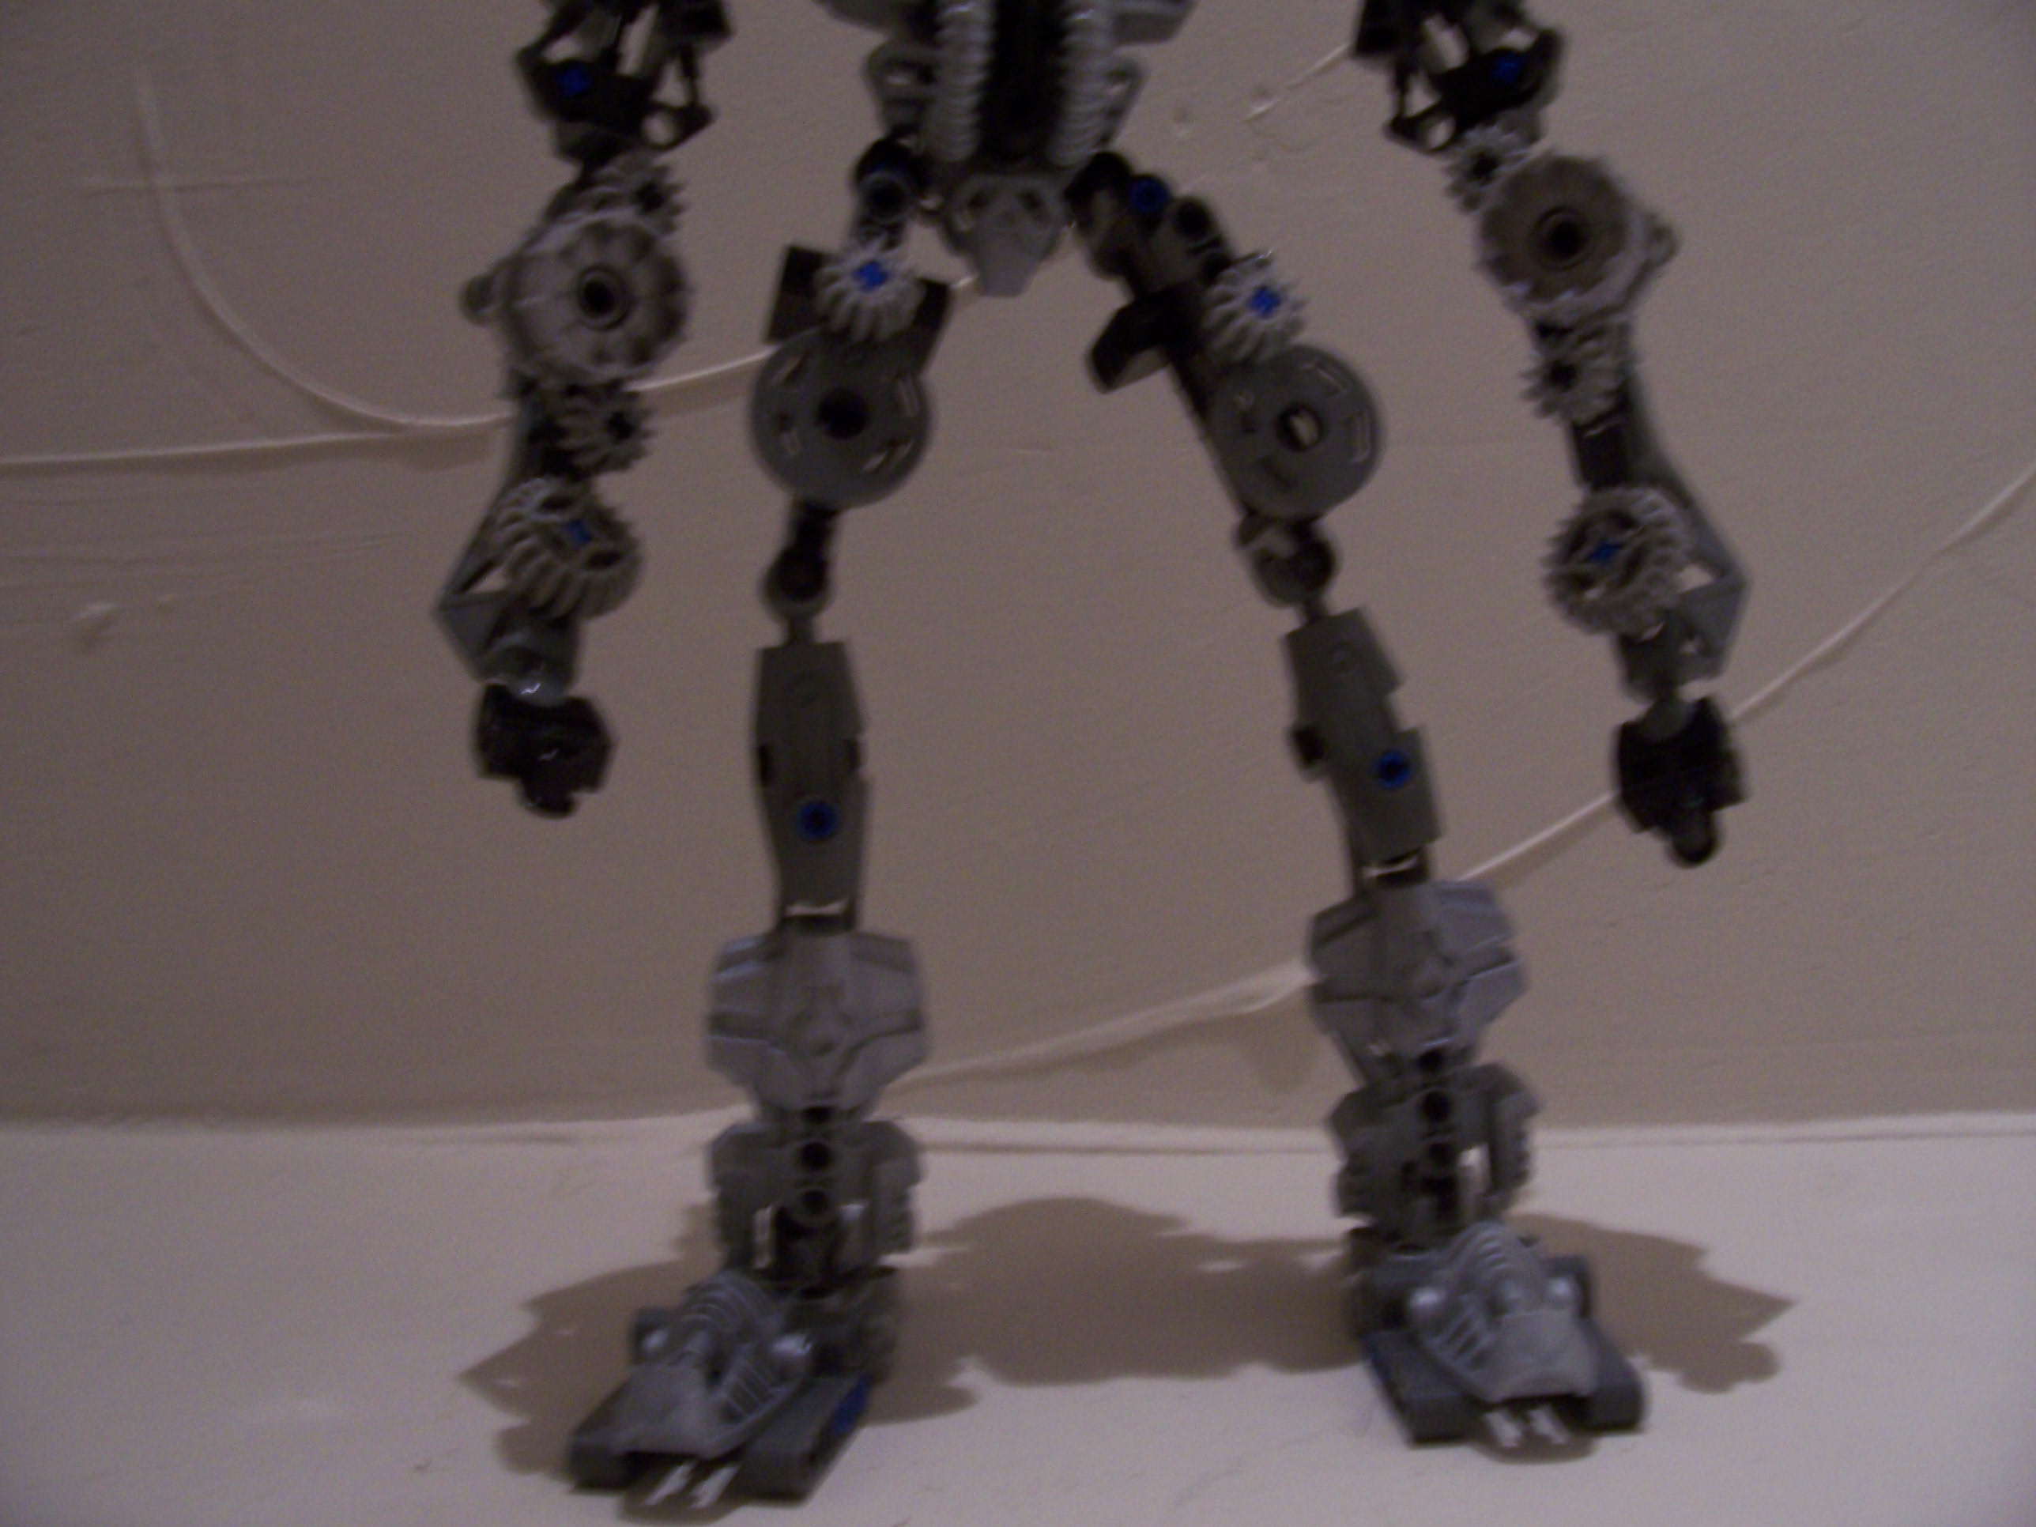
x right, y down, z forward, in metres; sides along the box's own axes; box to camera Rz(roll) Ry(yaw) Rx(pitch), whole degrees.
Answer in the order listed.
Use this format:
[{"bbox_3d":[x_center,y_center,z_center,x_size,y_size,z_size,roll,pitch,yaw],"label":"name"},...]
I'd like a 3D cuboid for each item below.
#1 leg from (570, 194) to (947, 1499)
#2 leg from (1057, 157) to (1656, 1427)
[{"bbox_3d":[-0.040,0.010,0.317,0.051,0.196,0.055,2,10,10],"label":"leg"},{"bbox_3d":[0.054,0.006,0.324,0.086,0.200,0.056,-1,10,-8],"label":"leg"}]

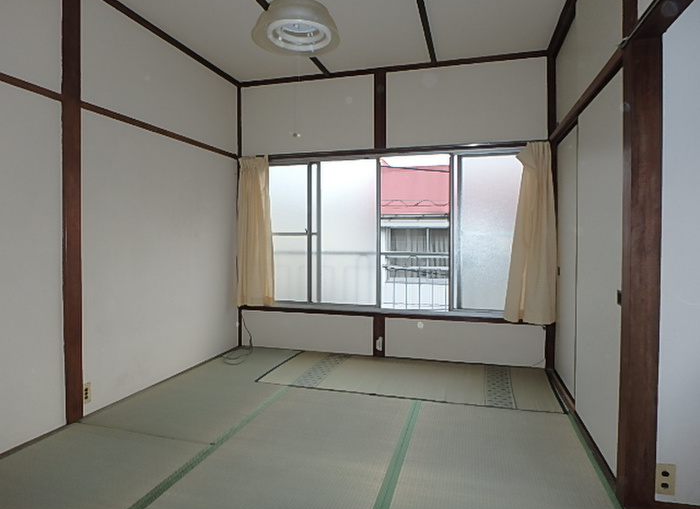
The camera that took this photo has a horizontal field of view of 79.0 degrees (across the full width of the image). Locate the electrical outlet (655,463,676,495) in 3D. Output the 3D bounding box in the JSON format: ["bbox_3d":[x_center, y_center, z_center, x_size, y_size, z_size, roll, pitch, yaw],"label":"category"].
[{"bbox_3d":[1.199,0.855,1.607,0.065,0.117,0.012,1,1,16],"label":"electrical outlet"}]

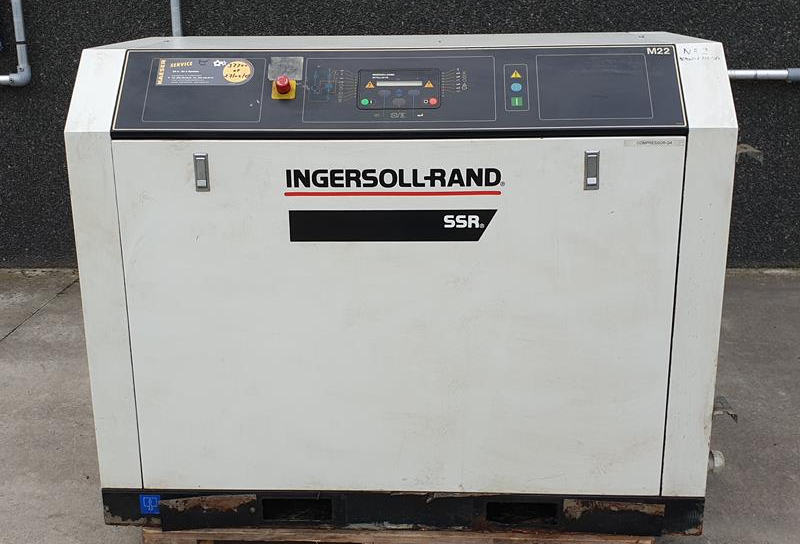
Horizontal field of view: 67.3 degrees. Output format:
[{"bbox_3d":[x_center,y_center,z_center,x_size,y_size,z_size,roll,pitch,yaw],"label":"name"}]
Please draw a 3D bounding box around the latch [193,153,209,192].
[{"bbox_3d":[-0.424,-0.212,1.284,0.032,0.083,0.012,0,10,2],"label":"latch"}]

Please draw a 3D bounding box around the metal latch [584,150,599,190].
[{"bbox_3d":[0.402,-0.211,1.253,0.032,0.083,0.012,0,10,2],"label":"metal latch"}]

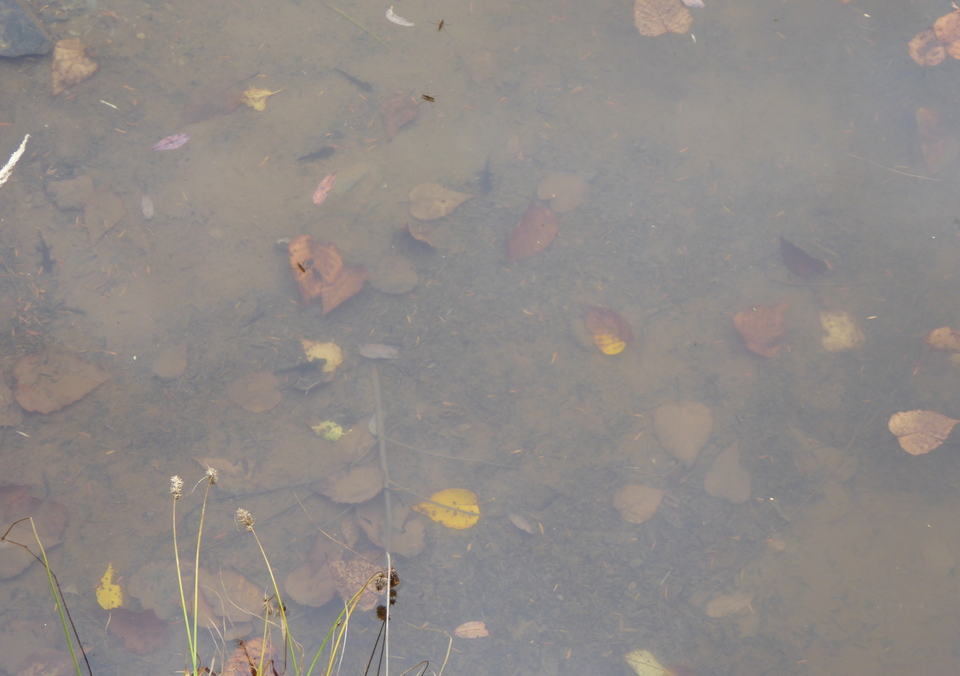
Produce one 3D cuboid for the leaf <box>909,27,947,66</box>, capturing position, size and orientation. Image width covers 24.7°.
[{"bbox_3d":[0.558,-0.361,2.728,0.049,0.010,0.066,13,55,9],"label":"leaf"}]

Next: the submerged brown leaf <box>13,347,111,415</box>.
[{"bbox_3d":[-0.472,0.042,2.455,0.108,0.012,0.095,0,49,0],"label":"submerged brown leaf"}]

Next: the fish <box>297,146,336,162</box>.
[{"bbox_3d":[-0.195,-0.217,2.615,0.048,0.008,0.015,-18,54,-13],"label":"fish"}]

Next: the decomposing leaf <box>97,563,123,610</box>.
[{"bbox_3d":[-0.379,0.255,2.246,0.027,0.008,0.056,-4,52,-3],"label":"decomposing leaf"}]

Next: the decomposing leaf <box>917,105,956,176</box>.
[{"bbox_3d":[0.542,-0.236,2.627,0.036,0.015,0.100,1,52,1],"label":"decomposing leaf"}]

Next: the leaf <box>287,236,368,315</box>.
[{"bbox_3d":[-0.181,-0.077,2.610,0.097,0.028,0.117,-2,54,-1],"label":"leaf"}]

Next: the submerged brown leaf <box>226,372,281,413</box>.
[{"bbox_3d":[-0.246,0.061,2.397,0.059,0.008,0.053,-9,53,-7],"label":"submerged brown leaf"}]

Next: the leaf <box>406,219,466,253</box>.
[{"bbox_3d":[-0.049,-0.118,2.481,0.077,0.020,0.037,29,56,22],"label":"leaf"}]

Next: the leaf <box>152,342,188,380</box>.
[{"bbox_3d":[-0.331,0.024,2.370,0.032,0.008,0.056,16,52,13],"label":"leaf"}]

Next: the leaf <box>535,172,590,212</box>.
[{"bbox_3d":[0.103,-0.181,2.697,0.063,0.008,0.062,-20,57,-14],"label":"leaf"}]

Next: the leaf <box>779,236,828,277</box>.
[{"bbox_3d":[0.381,-0.104,2.579,0.045,0.018,0.069,-10,50,-9],"label":"leaf"}]

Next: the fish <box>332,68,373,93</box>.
[{"bbox_3d":[-0.154,-0.308,2.622,0.062,0.008,0.012,26,55,20],"label":"fish"}]

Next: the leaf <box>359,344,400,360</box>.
[{"bbox_3d":[-0.116,0.016,2.530,0.048,0.007,0.020,4,54,3],"label":"leaf"}]

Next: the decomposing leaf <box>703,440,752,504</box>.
[{"bbox_3d":[0.266,0.142,2.334,0.050,0.008,0.081,7,52,5],"label":"decomposing leaf"}]

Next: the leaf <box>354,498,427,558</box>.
[{"bbox_3d":[-0.086,0.193,2.227,0.050,0.010,0.078,-21,53,-17],"label":"leaf"}]

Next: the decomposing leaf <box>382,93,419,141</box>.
[{"bbox_3d":[-0.105,-0.278,2.765,0.045,0.013,0.081,15,55,11],"label":"decomposing leaf"}]

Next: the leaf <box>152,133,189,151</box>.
[{"bbox_3d":[-0.381,-0.244,2.707,0.051,0.008,0.021,-28,55,-22],"label":"leaf"}]

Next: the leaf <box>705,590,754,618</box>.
[{"bbox_3d":[0.259,0.270,2.260,0.055,0.008,0.023,-25,54,-20],"label":"leaf"}]

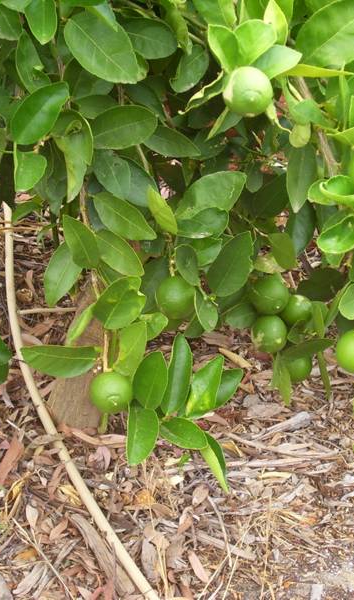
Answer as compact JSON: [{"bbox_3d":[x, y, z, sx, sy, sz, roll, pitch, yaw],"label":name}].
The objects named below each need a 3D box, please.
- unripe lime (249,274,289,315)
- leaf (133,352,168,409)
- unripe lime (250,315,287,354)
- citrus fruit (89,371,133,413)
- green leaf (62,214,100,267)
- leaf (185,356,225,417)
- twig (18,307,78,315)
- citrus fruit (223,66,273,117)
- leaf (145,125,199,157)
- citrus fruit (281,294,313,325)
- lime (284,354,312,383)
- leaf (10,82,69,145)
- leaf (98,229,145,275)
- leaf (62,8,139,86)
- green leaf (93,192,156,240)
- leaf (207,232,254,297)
[{"bbox_3d":[0.104,-0.006,1.720,0.044,0.045,0.044,0,25,0],"label":"unripe lime"},{"bbox_3d":[-0.025,0.090,1.700,0.039,0.013,0.066,10,73,4],"label":"leaf"},{"bbox_3d":[0.111,0.041,1.830,0.044,0.046,0.044,0,28,0],"label":"unripe lime"},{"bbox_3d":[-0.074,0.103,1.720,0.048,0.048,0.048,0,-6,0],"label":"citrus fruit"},{"bbox_3d":[-0.109,-0.067,1.720,0.032,0.072,0.011,-35,-15,11],"label":"green leaf"},{"bbox_3d":[0.029,0.093,1.620,0.036,0.074,0.016,29,0,24],"label":"leaf"},{"bbox_3d":[-0.187,0.017,2.200,0.089,0.009,0.010,-1,30,-2],"label":"twig"},{"bbox_3d":[0.076,-0.221,1.620,0.051,0.053,0.051,0,-6,0],"label":"citrus fruit"},{"bbox_3d":[-0.012,-0.175,1.680,0.080,0.012,0.042,24,62,6],"label":"leaf"},{"bbox_3d":[0.147,0.013,1.860,0.040,0.041,0.040,0,28,0],"label":"citrus fruit"},{"bbox_3d":[0.143,0.080,1.830,0.038,0.040,0.038,0,30,0],"label":"lime"},{"bbox_3d":[-0.144,-0.196,1.600,0.040,0.014,0.092,35,67,9],"label":"leaf"},{"bbox_3d":[-0.063,-0.052,1.670,0.072,0.018,0.035,43,73,8],"label":"leaf"},{"bbox_3d":[-0.074,-0.247,1.500,0.053,0.014,0.108,-40,70,-14],"label":"leaf"},{"bbox_3d":[-0.060,-0.096,1.750,0.090,0.017,0.042,33,69,14],"label":"green leaf"},{"bbox_3d":[0.059,-0.039,1.680,0.047,0.018,0.079,24,76,13],"label":"leaf"}]

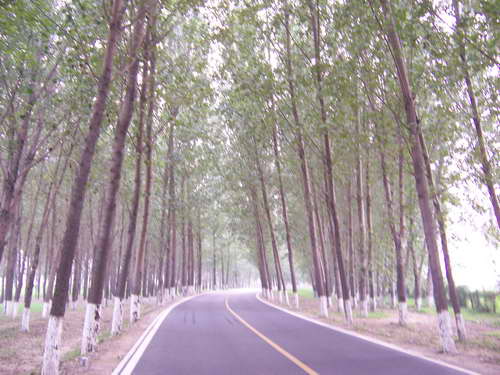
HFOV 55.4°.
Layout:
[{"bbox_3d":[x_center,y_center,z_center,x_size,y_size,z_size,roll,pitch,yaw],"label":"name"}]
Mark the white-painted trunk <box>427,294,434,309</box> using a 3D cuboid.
[{"bbox_3d":[12.308,7.781,32.417,0.371,0.915,0.371,-4,-12,20],"label":"white-painted trunk"}]

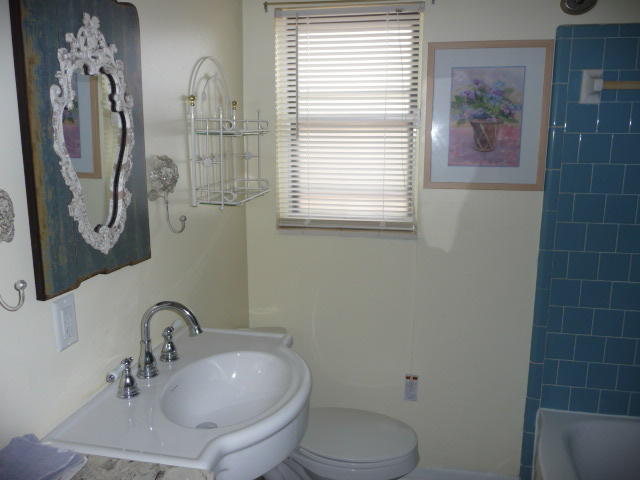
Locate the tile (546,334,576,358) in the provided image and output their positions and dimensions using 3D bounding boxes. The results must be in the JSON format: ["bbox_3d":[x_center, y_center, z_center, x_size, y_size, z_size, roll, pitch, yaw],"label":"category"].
[{"bbox_3d":[0.944,0.420,2.036,0.108,0.108,0.010,2,10,10],"label":"tile"}]

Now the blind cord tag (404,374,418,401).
[{"bbox_3d":[0.388,0.628,2.193,0.056,0.116,0.010,2,10,10],"label":"blind cord tag"}]

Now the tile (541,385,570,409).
[{"bbox_3d":[0.942,0.636,2.075,0.108,0.108,0.010,2,10,10],"label":"tile"}]

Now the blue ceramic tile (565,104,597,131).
[{"bbox_3d":[0.950,-0.443,1.882,0.108,0.108,0.010,2,11,9],"label":"blue ceramic tile"}]

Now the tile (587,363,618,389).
[{"bbox_3d":[1.106,0.534,2.028,0.108,0.108,0.010,2,10,10],"label":"tile"}]

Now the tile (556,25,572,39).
[{"bbox_3d":[0.875,-0.743,1.857,0.052,0.045,0.013,2,10,10],"label":"tile"}]

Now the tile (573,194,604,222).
[{"bbox_3d":[1.009,-0.118,1.942,0.107,0.108,0.010,2,10,10],"label":"tile"}]

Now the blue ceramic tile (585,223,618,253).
[{"bbox_3d":[1.054,-0.007,1.939,0.108,0.108,0.010,2,10,10],"label":"blue ceramic tile"}]

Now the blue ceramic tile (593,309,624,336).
[{"bbox_3d":[1.107,0.317,1.992,0.108,0.108,0.010,2,10,9],"label":"blue ceramic tile"}]

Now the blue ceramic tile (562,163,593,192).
[{"bbox_3d":[0.949,-0.228,1.922,0.108,0.108,0.010,2,10,9],"label":"blue ceramic tile"}]

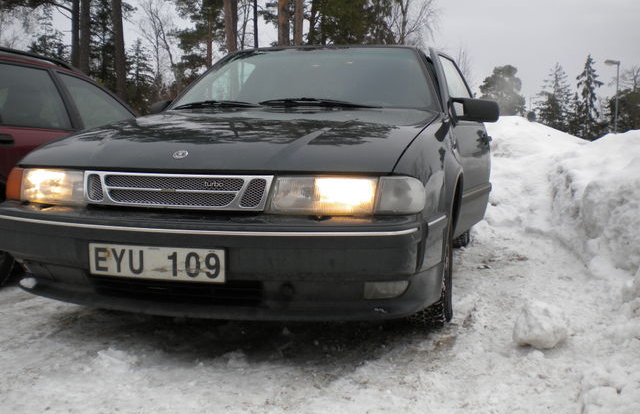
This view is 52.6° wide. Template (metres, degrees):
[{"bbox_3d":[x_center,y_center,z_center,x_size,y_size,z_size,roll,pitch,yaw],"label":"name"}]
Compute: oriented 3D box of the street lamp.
[{"bbox_3d":[16.239,-4.945,36.227,0.850,6.480,0.250,0,4,-6],"label":"street lamp"}]

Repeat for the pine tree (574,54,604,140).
[{"bbox_3d":[21.583,-7.534,52.331,2.900,9.470,2.900,0,4,0],"label":"pine tree"}]

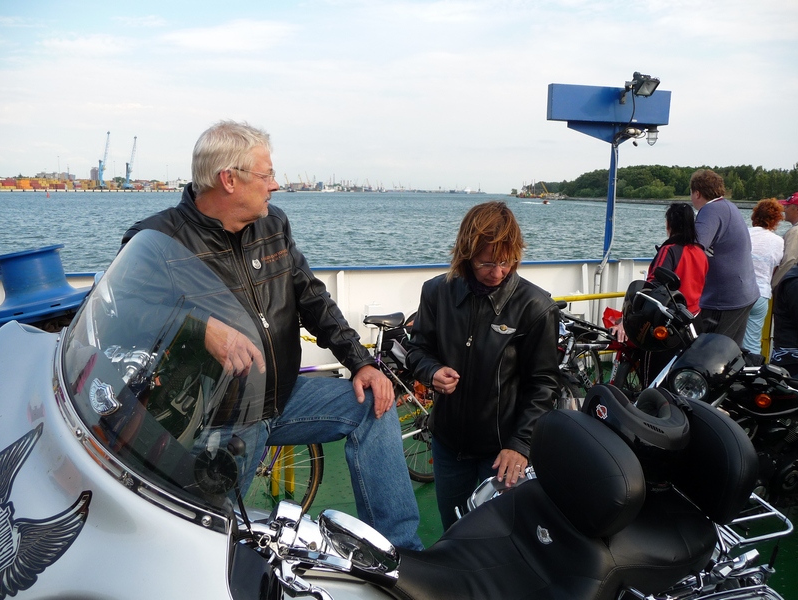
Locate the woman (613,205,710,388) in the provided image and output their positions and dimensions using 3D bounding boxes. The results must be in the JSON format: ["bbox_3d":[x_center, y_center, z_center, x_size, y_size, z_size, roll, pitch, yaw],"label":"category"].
[{"bbox_3d":[1.867,0.157,4.434,0.520,1.620,0.420,-2,10,-16],"label":"woman"}]

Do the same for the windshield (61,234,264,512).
[{"bbox_3d":[-0.392,0.080,0.975,0.530,0.330,0.200,26,23,35],"label":"windshield"}]

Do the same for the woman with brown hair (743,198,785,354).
[{"bbox_3d":[3.217,-0.047,5.665,0.500,1.630,0.400,-1,10,-9],"label":"woman with brown hair"}]

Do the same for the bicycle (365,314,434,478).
[{"bbox_3d":[-0.249,0.604,3.468,1.720,1.020,0.550,-5,11,-30],"label":"bicycle"}]

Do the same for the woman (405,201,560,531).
[{"bbox_3d":[0.283,0.516,2.144,0.530,1.650,0.420,4,10,21],"label":"woman"}]

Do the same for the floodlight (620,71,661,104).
[{"bbox_3d":[2.099,-1.848,5.600,0.250,0.250,0.220,-3,41,-21],"label":"floodlight"}]

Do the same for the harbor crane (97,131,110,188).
[{"bbox_3d":[-310.524,-147.643,680.000,15.000,60.000,10.000,3,10,16],"label":"harbor crane"}]

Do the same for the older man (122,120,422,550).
[{"bbox_3d":[-0.367,0.456,1.861,0.660,1.840,0.620,10,13,43],"label":"older man"}]

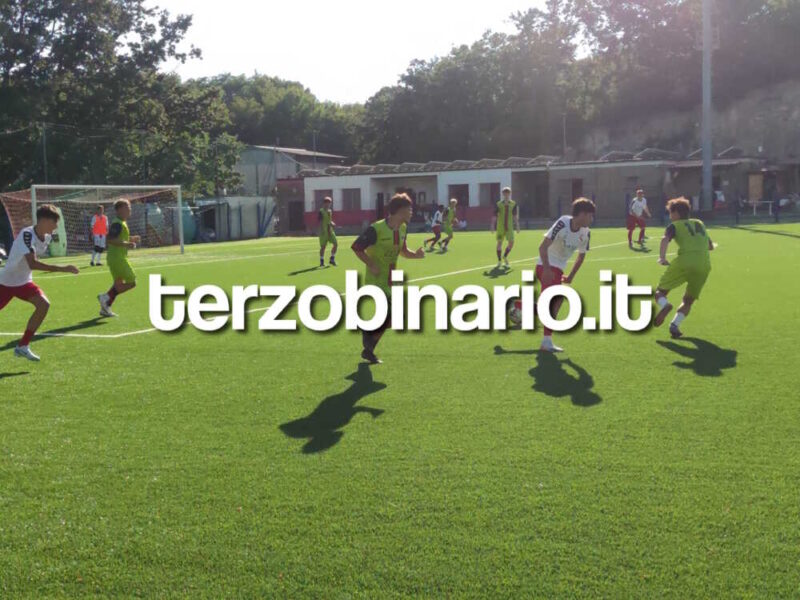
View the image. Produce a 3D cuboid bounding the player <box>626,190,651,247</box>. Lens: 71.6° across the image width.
[{"bbox_3d":[6.563,-2.229,15.264,0.620,1.620,0.500,-2,10,-3],"label":"player"}]

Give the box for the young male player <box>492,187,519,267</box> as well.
[{"bbox_3d":[2.323,-1.589,12.157,0.560,1.700,0.380,0,10,9],"label":"young male player"}]

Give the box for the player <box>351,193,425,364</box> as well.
[{"bbox_3d":[-0.119,-0.204,5.264,0.580,1.620,0.570,6,12,38],"label":"player"}]

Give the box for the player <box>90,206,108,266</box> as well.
[{"bbox_3d":[-8.521,-1.818,15.755,0.540,1.720,0.380,-7,11,-28],"label":"player"}]

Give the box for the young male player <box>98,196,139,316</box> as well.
[{"bbox_3d":[-3.951,-0.599,7.813,0.580,1.630,0.470,-2,10,-3],"label":"young male player"}]

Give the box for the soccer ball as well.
[{"bbox_3d":[1.334,0.166,6.350,0.220,0.220,0.220,-2,10,0],"label":"soccer ball"}]

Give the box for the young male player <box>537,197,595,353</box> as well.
[{"bbox_3d":[1.613,-0.242,5.472,0.550,1.520,0.680,-10,13,-40],"label":"young male player"}]

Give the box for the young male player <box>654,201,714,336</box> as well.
[{"bbox_3d":[3.027,-0.347,5.924,0.600,1.500,0.620,-5,10,-17],"label":"young male player"}]

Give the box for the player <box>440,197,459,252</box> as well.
[{"bbox_3d":[1.505,-2.265,16.867,0.650,1.580,0.480,1,10,15],"label":"player"}]

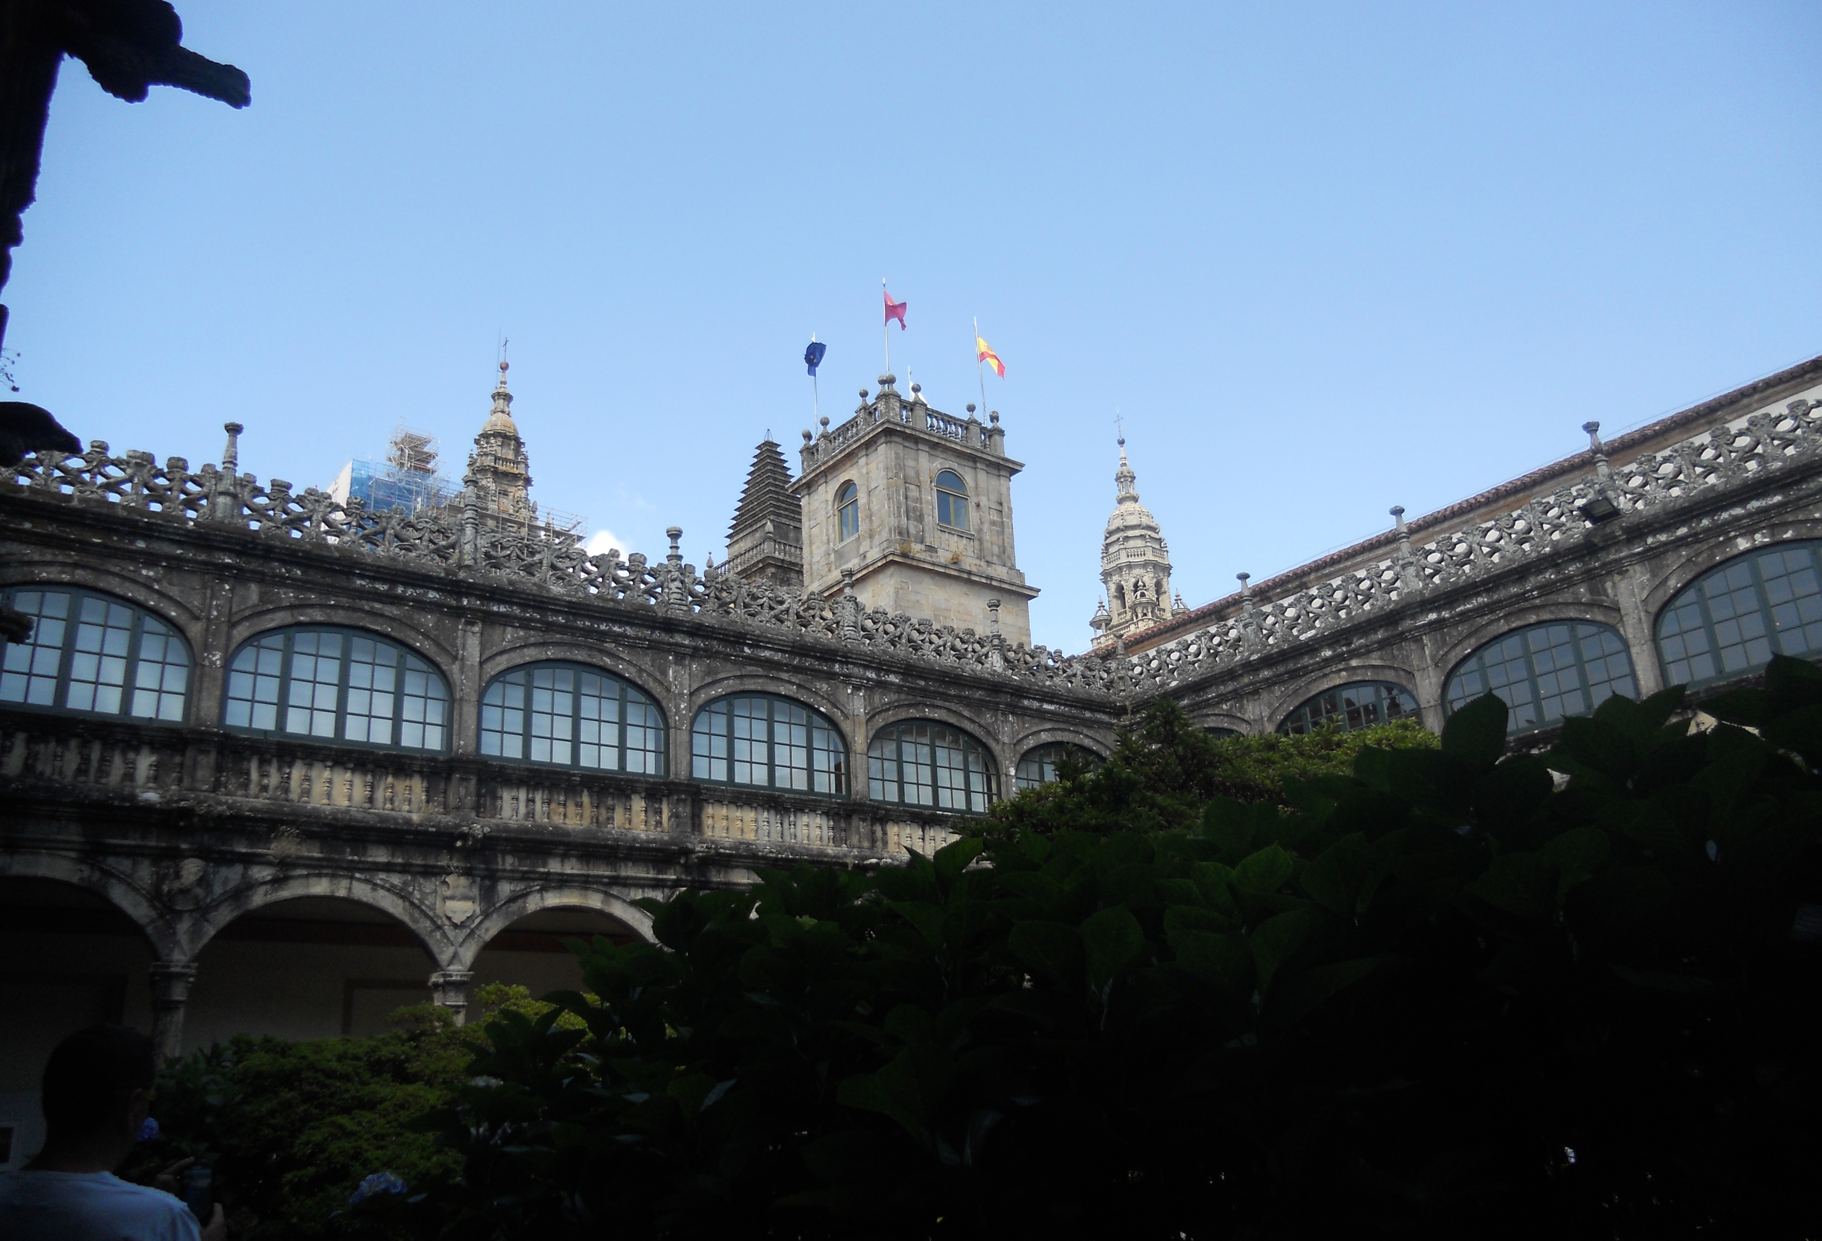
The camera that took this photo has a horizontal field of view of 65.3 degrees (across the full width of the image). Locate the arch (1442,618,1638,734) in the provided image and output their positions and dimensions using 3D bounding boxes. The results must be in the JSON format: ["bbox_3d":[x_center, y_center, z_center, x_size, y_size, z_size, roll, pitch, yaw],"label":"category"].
[{"bbox_3d":[10.088,0.916,22.961,0.250,1.699,3.288,11,-23,-34],"label":"arch"}]

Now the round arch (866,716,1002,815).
[{"bbox_3d":[0.486,2.723,27.576,3.293,1.850,0.450,11,-24,-35],"label":"round arch"}]

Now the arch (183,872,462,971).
[{"bbox_3d":[-8.039,4.091,19.379,3.528,1.224,0.500,12,-24,-36],"label":"arch"}]

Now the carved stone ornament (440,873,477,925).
[{"bbox_3d":[-6.734,4.125,21.205,0.559,0.781,0.180,11,-24,-35],"label":"carved stone ornament"}]

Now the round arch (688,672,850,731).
[{"bbox_3d":[-2.491,1.560,24.840,3.294,1.199,0.400,12,-24,-36],"label":"round arch"}]

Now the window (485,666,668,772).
[{"bbox_3d":[-5.305,1.546,22.543,3.186,1.739,0.250,12,-24,-36],"label":"window"}]

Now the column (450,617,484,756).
[{"bbox_3d":[-6.734,1.042,21.502,0.396,2.160,0.300,12,-24,-36],"label":"column"}]

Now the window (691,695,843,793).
[{"bbox_3d":[-2.458,2.170,25.467,3.293,1.758,0.300,11,-24,-35],"label":"window"}]

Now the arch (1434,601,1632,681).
[{"bbox_3d":[10.315,0.241,24.026,0.450,0.758,3.478,11,-24,-35],"label":"arch"}]

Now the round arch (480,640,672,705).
[{"bbox_3d":[-5.485,0.783,23.615,3.367,0.840,0.450,11,-24,-35],"label":"round arch"}]

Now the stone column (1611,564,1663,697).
[{"bbox_3d":[11.468,0.211,22.411,0.320,2.257,0.370,11,-24,-35],"label":"stone column"}]

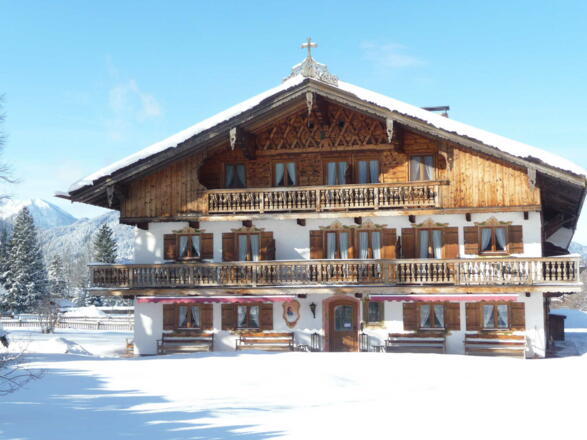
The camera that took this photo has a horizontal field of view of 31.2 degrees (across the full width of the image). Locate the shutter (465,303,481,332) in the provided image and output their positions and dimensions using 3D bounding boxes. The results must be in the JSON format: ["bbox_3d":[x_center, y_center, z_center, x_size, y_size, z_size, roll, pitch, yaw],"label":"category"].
[{"bbox_3d":[6.485,3.503,37.940,0.527,1.004,0.060,-2,-4,17],"label":"shutter"}]

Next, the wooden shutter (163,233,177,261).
[{"bbox_3d":[-4.867,1.082,41.510,0.534,1.003,0.060,-2,-4,17],"label":"wooden shutter"}]

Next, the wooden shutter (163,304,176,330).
[{"bbox_3d":[-4.640,3.666,39.468,0.552,0.961,0.060,-2,-5,15],"label":"wooden shutter"}]

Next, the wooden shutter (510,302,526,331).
[{"bbox_3d":[8.016,3.468,37.480,0.504,1.013,0.060,-2,-4,17],"label":"wooden shutter"}]

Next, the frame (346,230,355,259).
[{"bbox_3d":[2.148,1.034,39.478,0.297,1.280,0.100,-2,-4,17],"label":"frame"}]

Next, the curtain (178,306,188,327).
[{"bbox_3d":[-4.224,3.742,40.450,0.392,0.824,0.080,-2,-6,16],"label":"curtain"}]

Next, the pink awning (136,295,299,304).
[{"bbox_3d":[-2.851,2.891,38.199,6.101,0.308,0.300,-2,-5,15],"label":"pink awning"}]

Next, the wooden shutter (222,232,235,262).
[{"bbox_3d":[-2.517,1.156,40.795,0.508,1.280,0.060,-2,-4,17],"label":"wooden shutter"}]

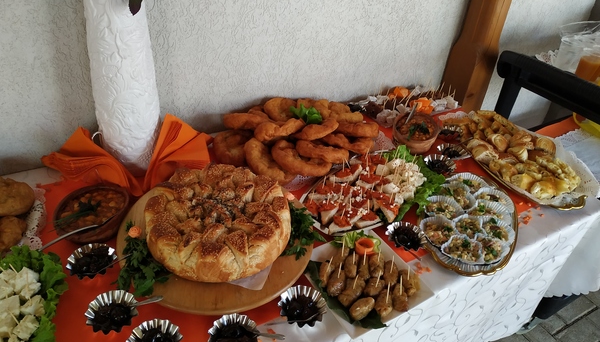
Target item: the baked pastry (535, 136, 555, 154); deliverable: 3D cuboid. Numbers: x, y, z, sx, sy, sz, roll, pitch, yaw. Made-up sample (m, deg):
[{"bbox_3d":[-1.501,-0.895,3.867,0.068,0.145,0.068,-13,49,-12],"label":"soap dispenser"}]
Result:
[{"bbox_3d":[0.674,-0.067,1.140,0.052,0.037,0.048,-15,40,-27],"label":"baked pastry"}]

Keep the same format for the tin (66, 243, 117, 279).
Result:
[{"bbox_3d":[-0.362,0.165,0.731,0.079,0.028,0.079,4,35,-3],"label":"tin"}]

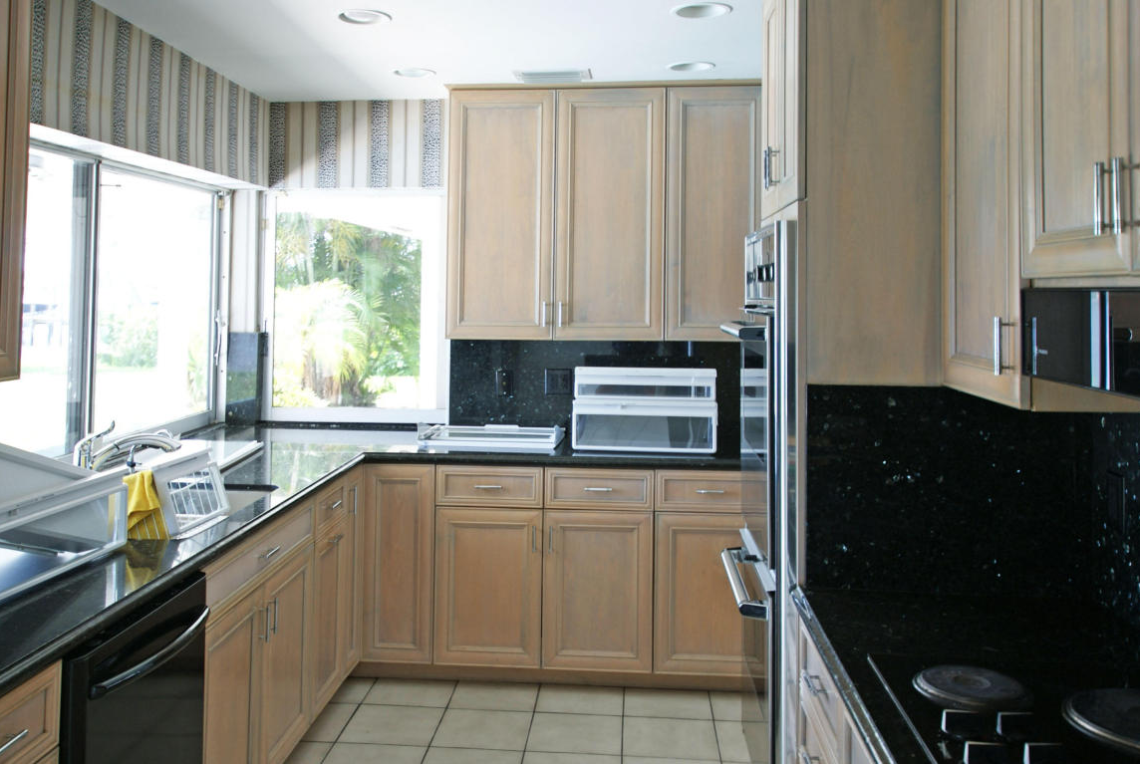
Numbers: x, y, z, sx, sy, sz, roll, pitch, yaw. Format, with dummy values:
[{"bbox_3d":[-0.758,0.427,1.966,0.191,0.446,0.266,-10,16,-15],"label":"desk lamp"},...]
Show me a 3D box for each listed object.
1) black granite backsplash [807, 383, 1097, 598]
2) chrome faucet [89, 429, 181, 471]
[{"bbox_3d":[0.768,0.220,1.928,0.563,0.423,0.025,1,6,4],"label":"black granite backsplash"},{"bbox_3d":[-1.240,0.230,2.676,0.305,0.220,0.090,1,6,4],"label":"chrome faucet"}]

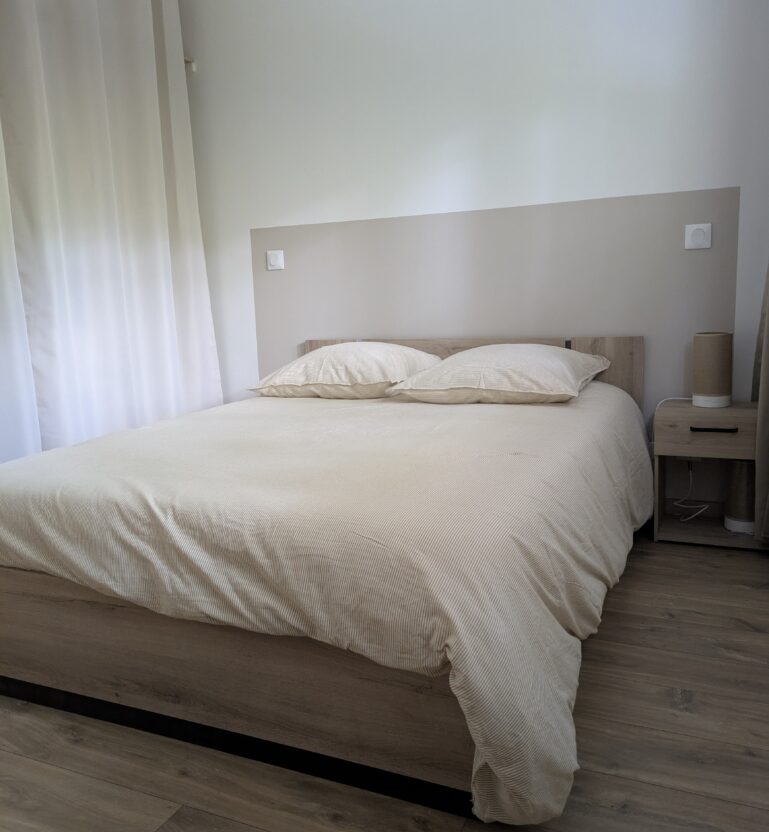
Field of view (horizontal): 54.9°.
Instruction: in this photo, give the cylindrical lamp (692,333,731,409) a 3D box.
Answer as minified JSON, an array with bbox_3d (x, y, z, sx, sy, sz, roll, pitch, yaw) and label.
[{"bbox_3d":[1.146,-0.162,2.583,0.124,0.248,0.124,2,9,24],"label":"cylindrical lamp"}]

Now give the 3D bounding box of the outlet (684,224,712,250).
[{"bbox_3d":[1.133,-0.648,2.672,0.085,0.085,0.013,2,9,24],"label":"outlet"}]

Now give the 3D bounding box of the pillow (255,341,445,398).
[{"bbox_3d":[-0.075,-0.181,2.785,0.630,0.175,0.580,2,9,24],"label":"pillow"}]

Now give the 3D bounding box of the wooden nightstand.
[{"bbox_3d":[1.175,0.201,2.652,0.362,0.490,0.230,2,9,24],"label":"wooden nightstand"}]

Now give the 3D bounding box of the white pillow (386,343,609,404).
[{"bbox_3d":[0.404,-0.159,2.546,0.640,0.175,0.600,2,9,24],"label":"white pillow"}]

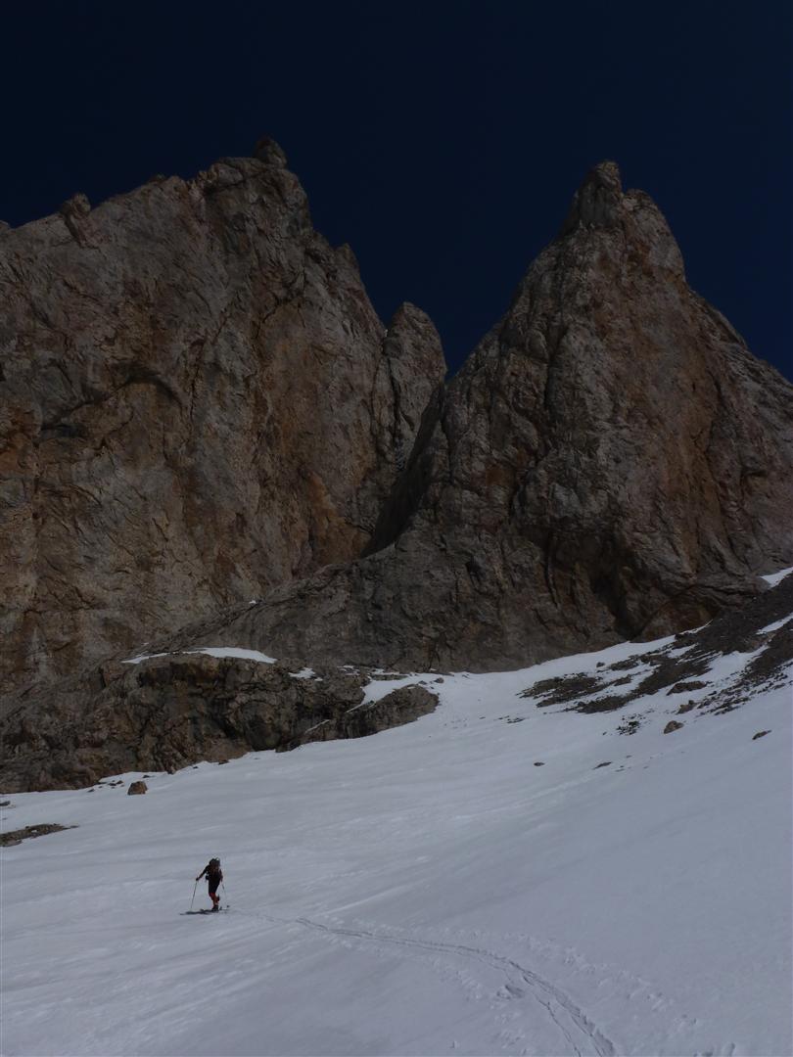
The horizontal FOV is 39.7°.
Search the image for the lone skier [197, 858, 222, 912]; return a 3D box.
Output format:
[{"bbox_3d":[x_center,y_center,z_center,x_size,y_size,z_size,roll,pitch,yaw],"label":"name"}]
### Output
[{"bbox_3d":[-6.242,11.919,36.800,0.660,1.700,0.700,17,-25,-42],"label":"lone skier"}]

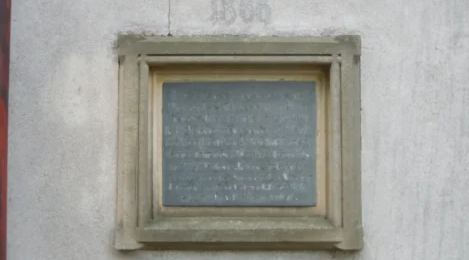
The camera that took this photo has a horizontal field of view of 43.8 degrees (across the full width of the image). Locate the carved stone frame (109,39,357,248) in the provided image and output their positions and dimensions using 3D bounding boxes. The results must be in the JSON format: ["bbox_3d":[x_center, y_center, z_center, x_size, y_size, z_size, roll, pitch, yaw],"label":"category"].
[{"bbox_3d":[0.018,0.056,2.420,1.000,0.870,0.120,0,-3,0],"label":"carved stone frame"}]

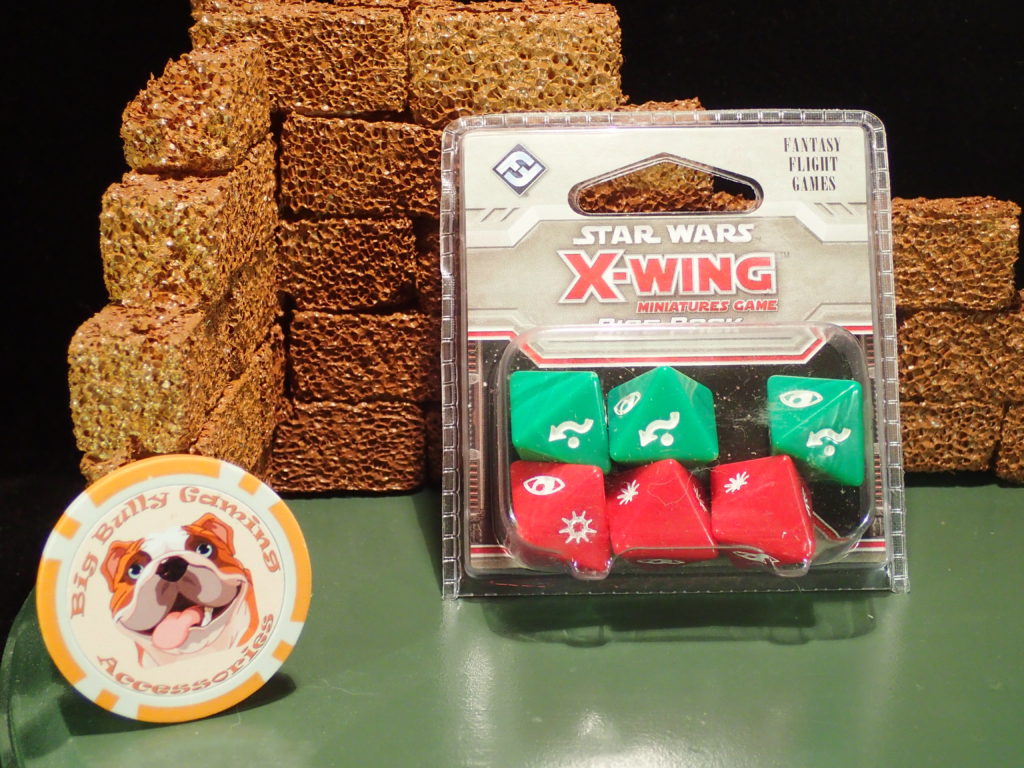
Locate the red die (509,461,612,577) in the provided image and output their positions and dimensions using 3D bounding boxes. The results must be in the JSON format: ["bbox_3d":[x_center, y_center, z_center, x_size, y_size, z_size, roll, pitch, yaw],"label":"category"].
[{"bbox_3d":[0.008,0.021,0.289,0.019,0.017,0.015,-7,8,-18],"label":"red die"}]

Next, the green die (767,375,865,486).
[{"bbox_3d":[0.049,0.008,0.292,0.019,0.017,0.015,-6,9,-11],"label":"green die"}]

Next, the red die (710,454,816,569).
[{"bbox_3d":[0.040,0.021,0.290,0.017,0.019,0.015,15,0,-4],"label":"red die"}]

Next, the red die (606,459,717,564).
[{"bbox_3d":[0.024,0.022,0.290,0.017,0.019,0.015,6,-4,-3],"label":"red die"}]

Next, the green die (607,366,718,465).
[{"bbox_3d":[0.024,0.006,0.293,0.017,0.019,0.015,0,4,2],"label":"green die"}]

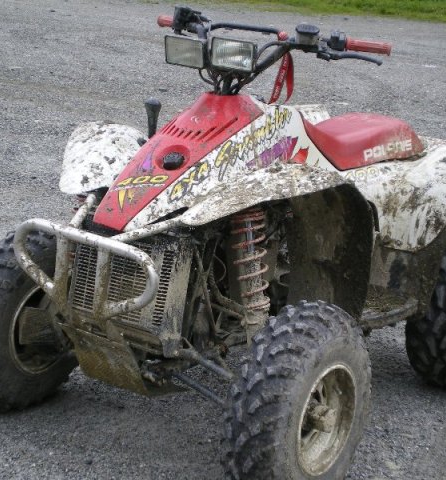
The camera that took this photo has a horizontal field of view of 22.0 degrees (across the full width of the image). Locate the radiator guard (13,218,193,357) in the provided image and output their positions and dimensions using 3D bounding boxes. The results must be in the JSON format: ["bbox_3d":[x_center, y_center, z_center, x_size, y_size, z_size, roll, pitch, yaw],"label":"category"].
[{"bbox_3d":[-0.306,0.107,2.911,0.450,0.300,0.205,14,16,32],"label":"radiator guard"}]

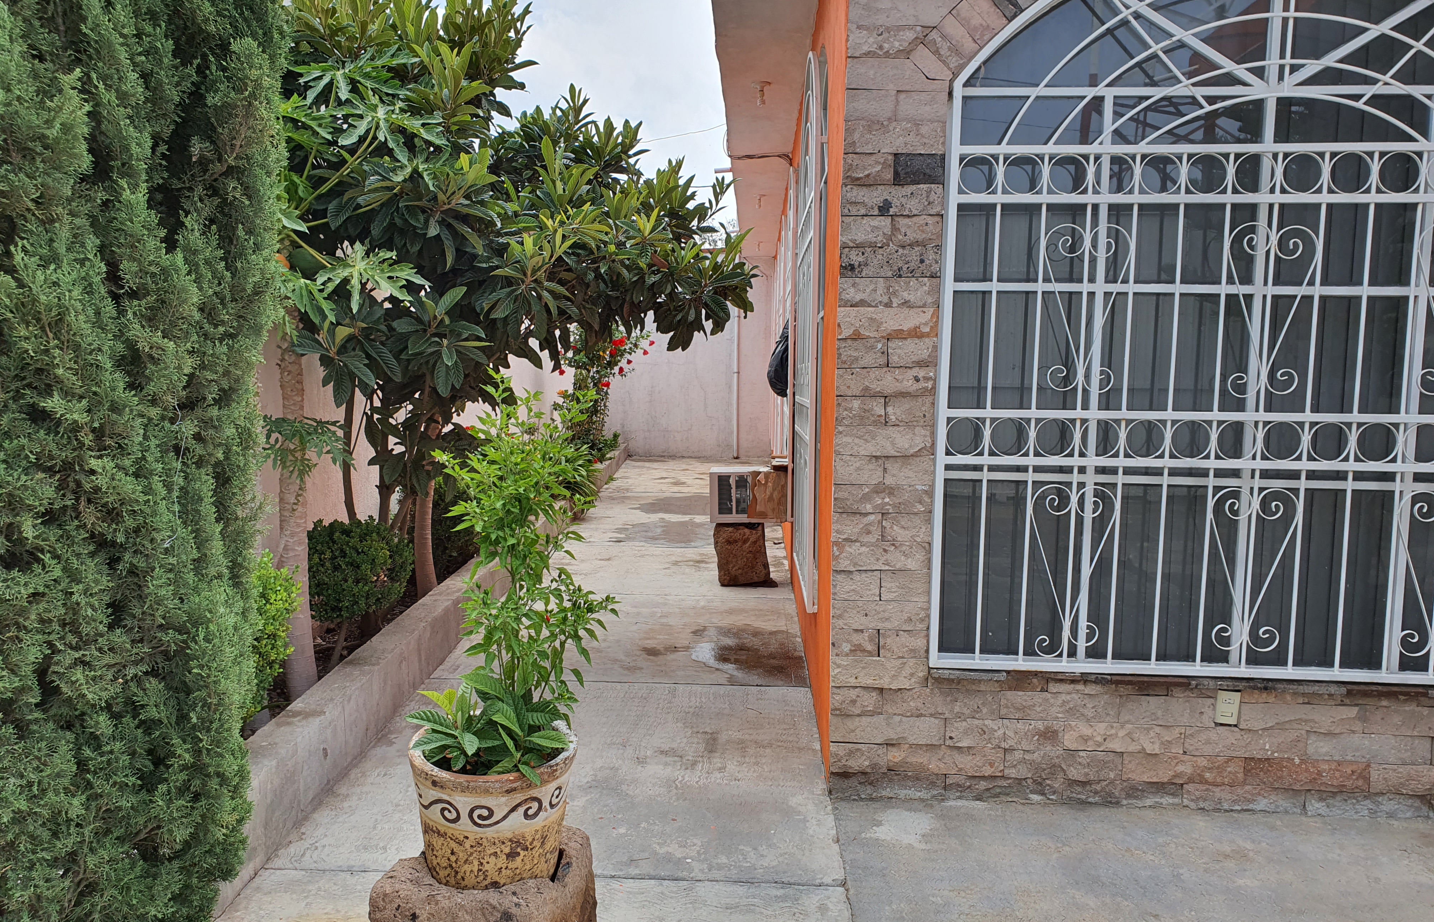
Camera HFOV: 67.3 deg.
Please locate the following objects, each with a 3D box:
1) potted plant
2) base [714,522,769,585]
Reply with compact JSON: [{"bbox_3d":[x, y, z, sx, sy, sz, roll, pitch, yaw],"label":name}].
[{"bbox_3d":[-0.463,0.382,2.436,0.460,1.120,0.440,1,8,1],"label":"potted plant"},{"bbox_3d":[0.146,0.534,6.706,0.330,0.390,0.330,1,8,1],"label":"base"}]

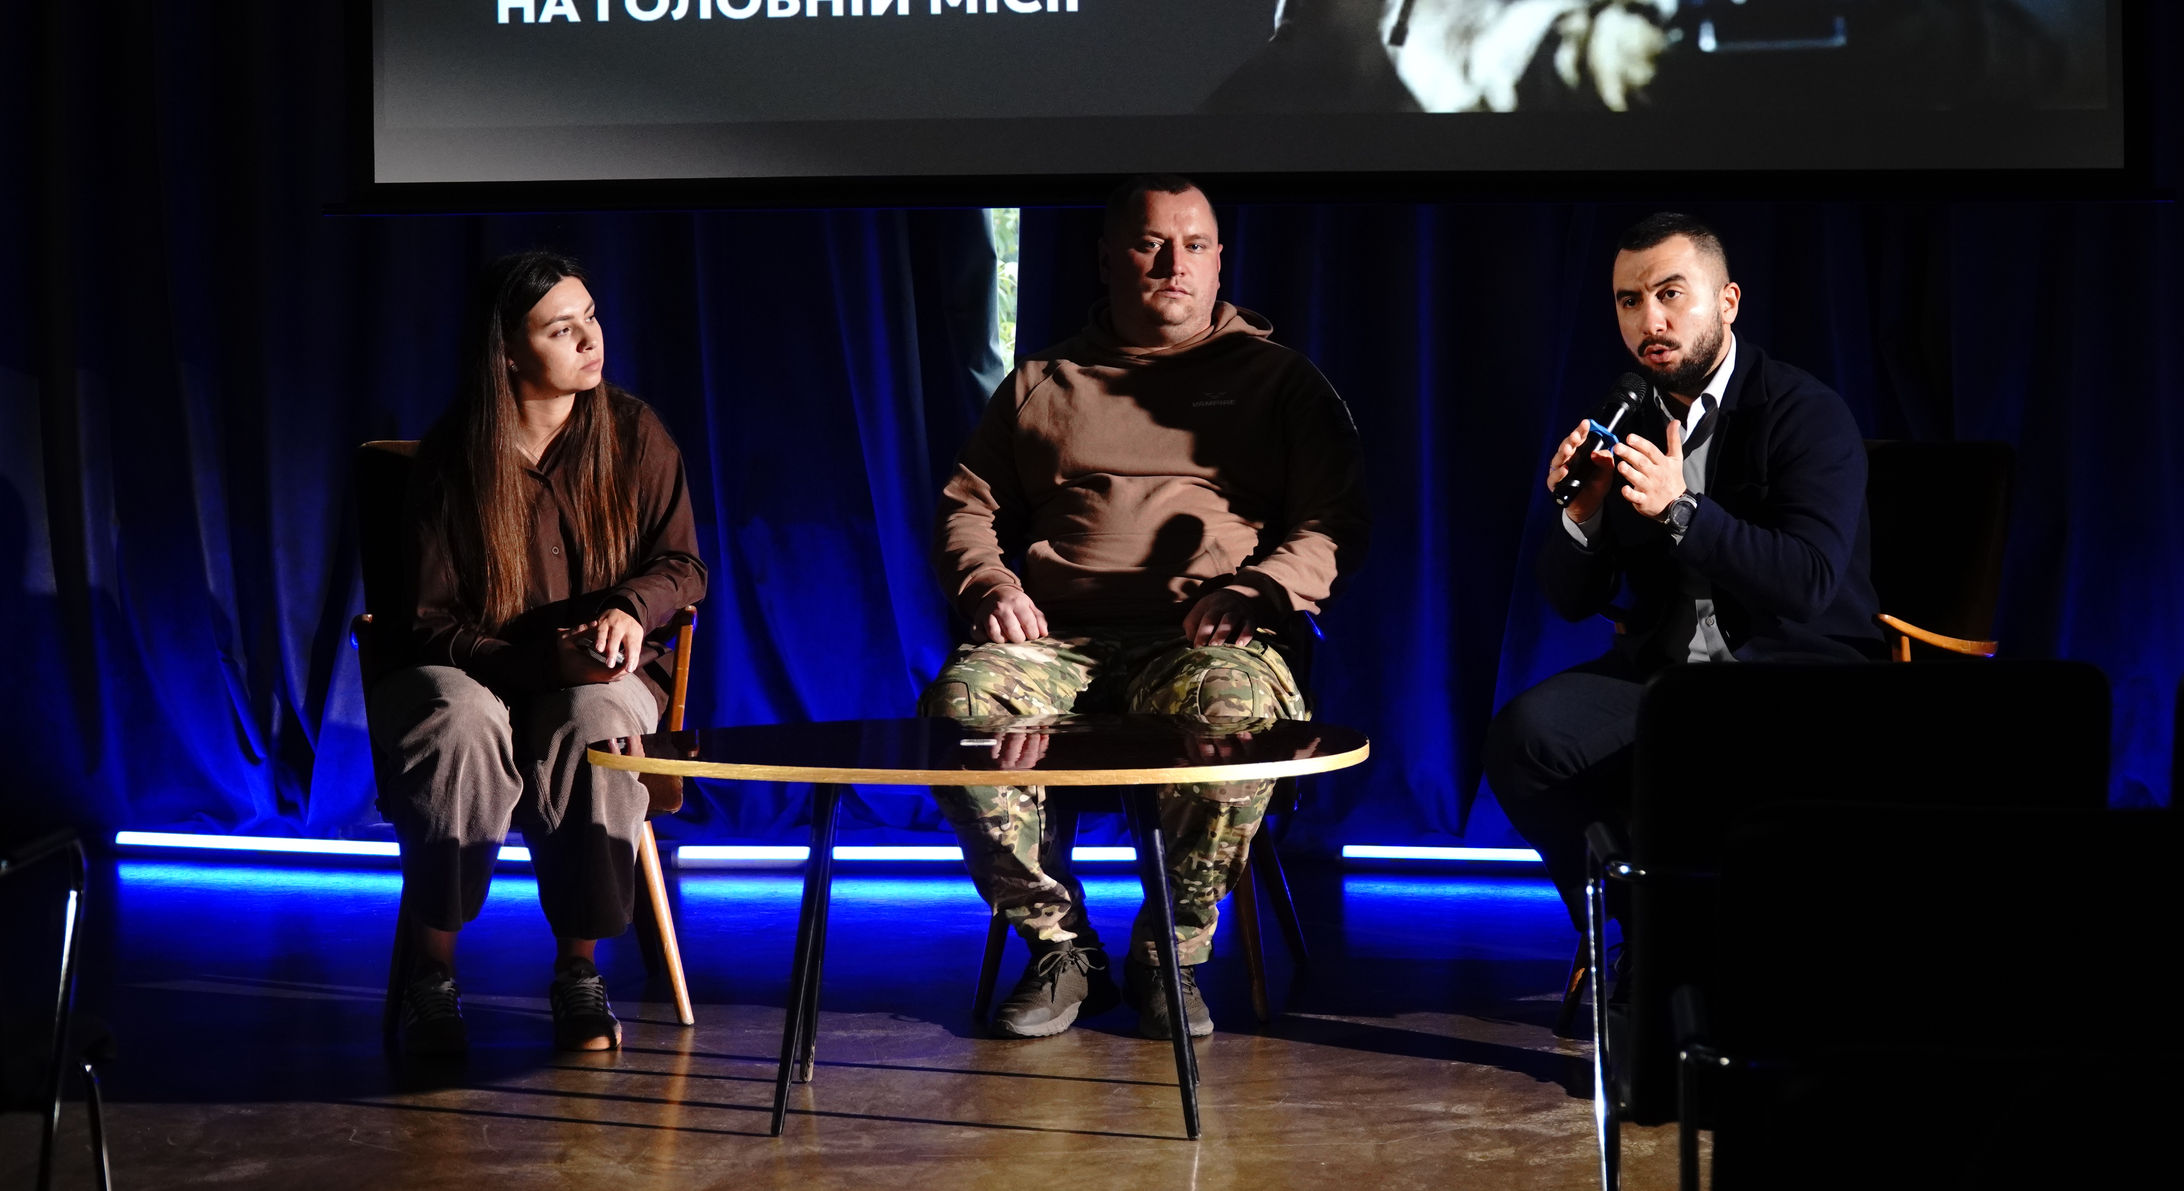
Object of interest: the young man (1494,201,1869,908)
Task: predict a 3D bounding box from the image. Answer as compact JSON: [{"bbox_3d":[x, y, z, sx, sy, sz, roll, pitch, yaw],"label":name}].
[{"bbox_3d":[0.951,0.040,7.534,0.600,1.245,0.780,2,4,35],"label":"young man"}]

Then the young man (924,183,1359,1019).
[{"bbox_3d":[0.100,-0.008,7.841,0.700,1.325,0.760,0,3,5],"label":"young man"}]

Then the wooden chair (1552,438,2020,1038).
[{"bbox_3d":[1.082,0.205,7.643,0.540,0.900,0.680,1,4,32],"label":"wooden chair"}]

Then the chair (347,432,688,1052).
[{"bbox_3d":[-0.918,0.209,7.982,0.540,0.900,0.680,-1,3,-9],"label":"chair"}]

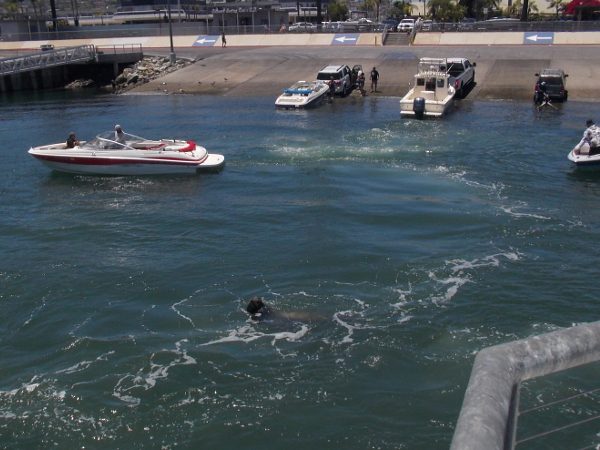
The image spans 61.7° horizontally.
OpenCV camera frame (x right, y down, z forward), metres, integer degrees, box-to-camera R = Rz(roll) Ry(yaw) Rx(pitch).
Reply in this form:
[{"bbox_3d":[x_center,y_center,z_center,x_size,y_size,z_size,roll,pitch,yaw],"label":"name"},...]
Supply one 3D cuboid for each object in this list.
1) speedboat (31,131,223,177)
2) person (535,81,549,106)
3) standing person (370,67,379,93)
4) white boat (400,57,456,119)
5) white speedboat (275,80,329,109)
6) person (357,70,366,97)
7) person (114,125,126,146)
[{"bbox_3d":[-5.764,-2.381,16.923,6.450,1.500,2.350,-2,21,-5],"label":"speedboat"},{"bbox_3d":[15.037,-8.095,31.101,0.700,1.600,0.550,4,21,9],"label":"person"},{"bbox_3d":[5.217,-10.112,34.920,0.600,1.750,0.400,2,21,5],"label":"standing person"},{"bbox_3d":[7.576,-7.882,28.812,2.500,3.000,6.600,9,27,21],"label":"white boat"},{"bbox_3d":[0.339,-8.155,31.394,2.100,1.400,5.000,8,27,20],"label":"white speedboat"},{"bbox_3d":[4.104,-9.471,33.903,0.500,1.620,0.500,-7,22,-19],"label":"person"},{"bbox_3d":[-6.157,-2.750,17.183,0.750,1.200,0.520,-2,21,-5],"label":"person"}]

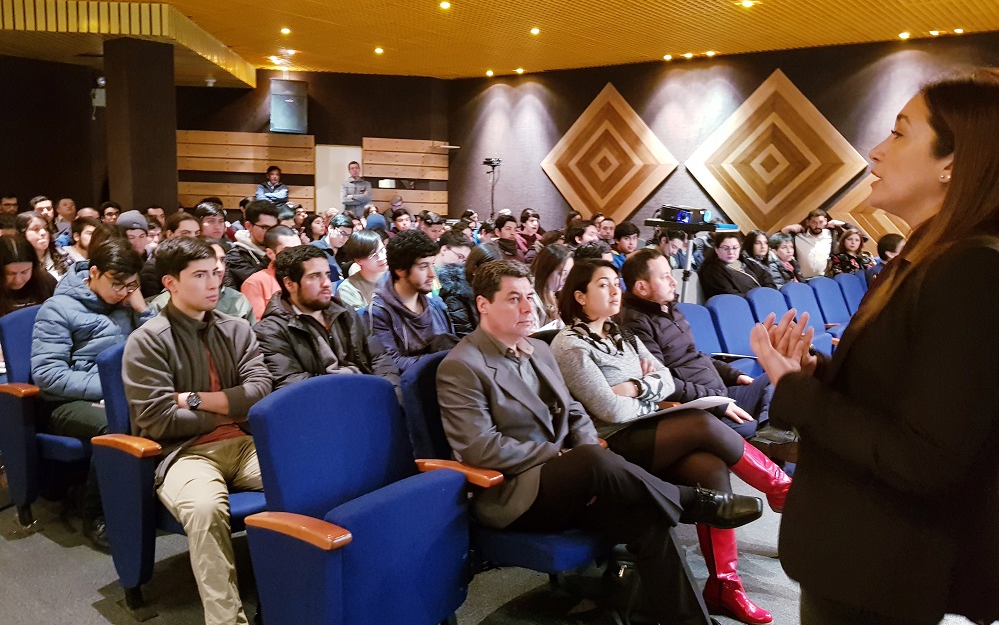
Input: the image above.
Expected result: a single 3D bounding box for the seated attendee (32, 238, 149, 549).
[{"bbox_3d":[-1.613,0.295,3.198,0.710,1.205,0.600,9,11,38],"label":"seated attendee"}]

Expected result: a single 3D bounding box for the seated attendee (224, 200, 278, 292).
[{"bbox_3d":[-1.339,-0.026,4.792,0.850,1.350,0.560,10,12,40],"label":"seated attendee"}]

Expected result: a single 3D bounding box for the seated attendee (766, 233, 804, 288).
[{"bbox_3d":[2.850,-0.131,7.070,0.820,1.210,0.540,10,12,41],"label":"seated attendee"}]

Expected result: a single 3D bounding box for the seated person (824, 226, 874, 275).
[{"bbox_3d":[3.610,-0.209,7.681,0.520,1.270,0.700,1,8,-10],"label":"seated person"}]

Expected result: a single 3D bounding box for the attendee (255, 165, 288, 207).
[{"bbox_3d":[-3.100,-1.135,10.146,0.520,1.710,0.360,0,9,-12],"label":"attendee"}]

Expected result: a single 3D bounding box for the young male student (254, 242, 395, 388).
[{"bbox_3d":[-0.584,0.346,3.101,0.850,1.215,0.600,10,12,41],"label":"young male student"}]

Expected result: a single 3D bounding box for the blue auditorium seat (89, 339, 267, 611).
[{"bbox_3d":[-0.986,0.544,2.655,0.630,0.910,0.620,8,10,38],"label":"blue auditorium seat"}]

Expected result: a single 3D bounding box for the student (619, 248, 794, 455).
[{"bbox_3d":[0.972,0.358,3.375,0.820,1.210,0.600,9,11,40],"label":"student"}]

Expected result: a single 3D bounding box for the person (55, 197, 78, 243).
[{"bbox_3d":[-4.108,-0.490,7.343,0.540,1.240,0.830,-6,12,-43],"label":"person"}]

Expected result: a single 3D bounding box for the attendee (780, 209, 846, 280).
[{"bbox_3d":[3.131,-0.256,7.475,0.660,1.560,0.420,2,8,3],"label":"attendee"}]

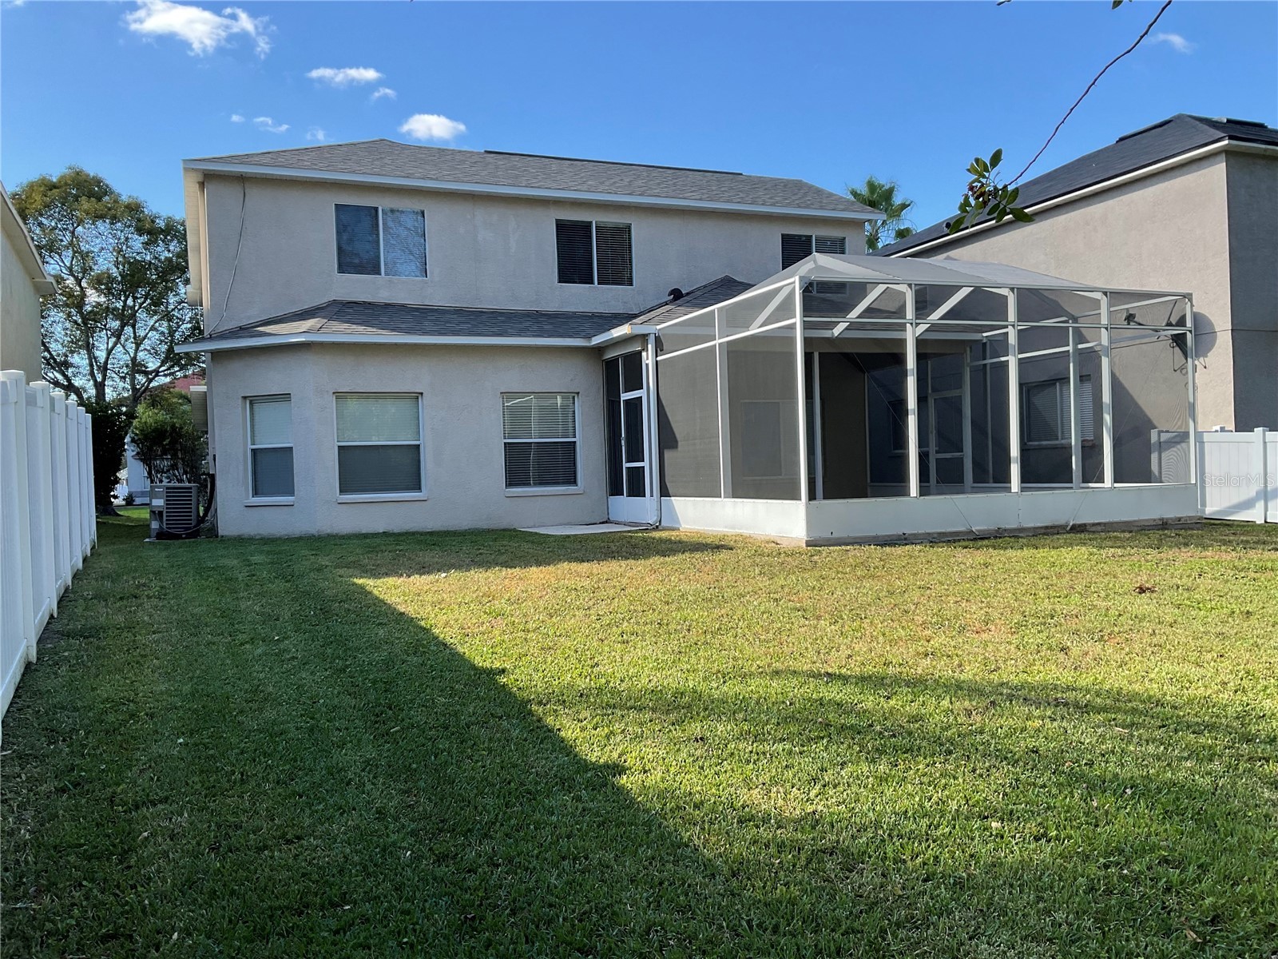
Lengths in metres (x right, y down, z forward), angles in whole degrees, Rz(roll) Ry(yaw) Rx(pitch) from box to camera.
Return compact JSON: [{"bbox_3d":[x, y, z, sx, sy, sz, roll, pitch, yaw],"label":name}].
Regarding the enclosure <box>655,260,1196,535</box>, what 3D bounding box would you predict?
[{"bbox_3d":[3.818,-1.236,14.952,6.050,3.730,4.080,-2,0,-22],"label":"enclosure"}]

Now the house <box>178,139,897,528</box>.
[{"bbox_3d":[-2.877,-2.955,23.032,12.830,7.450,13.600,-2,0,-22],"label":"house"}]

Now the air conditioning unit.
[{"bbox_3d":[-7.212,0.476,16.657,0.700,0.850,0.700,-2,0,-22],"label":"air conditioning unit"}]

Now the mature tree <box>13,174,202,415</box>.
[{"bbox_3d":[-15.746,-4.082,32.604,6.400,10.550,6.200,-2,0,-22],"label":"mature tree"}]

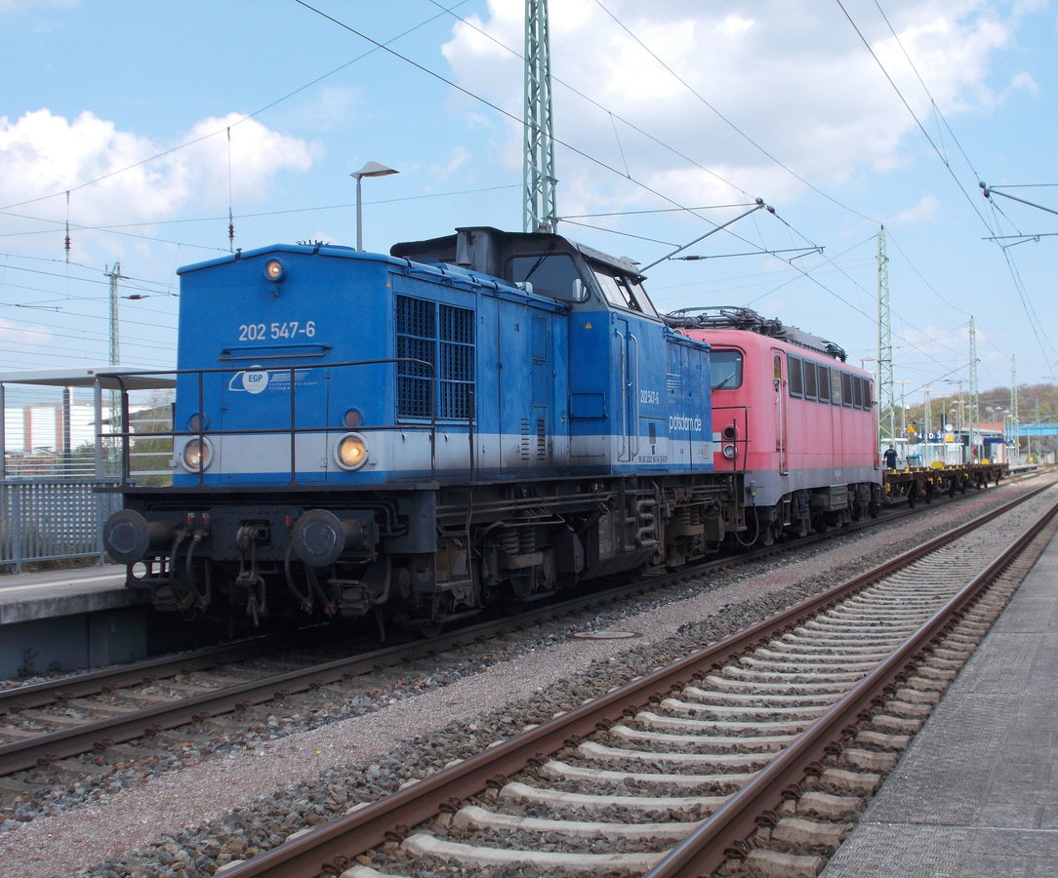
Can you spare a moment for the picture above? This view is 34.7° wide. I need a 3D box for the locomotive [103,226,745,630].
[{"bbox_3d":[-0.207,-0.210,20.351,3.160,4.260,14.240,-1,-1,19],"label":"locomotive"}]

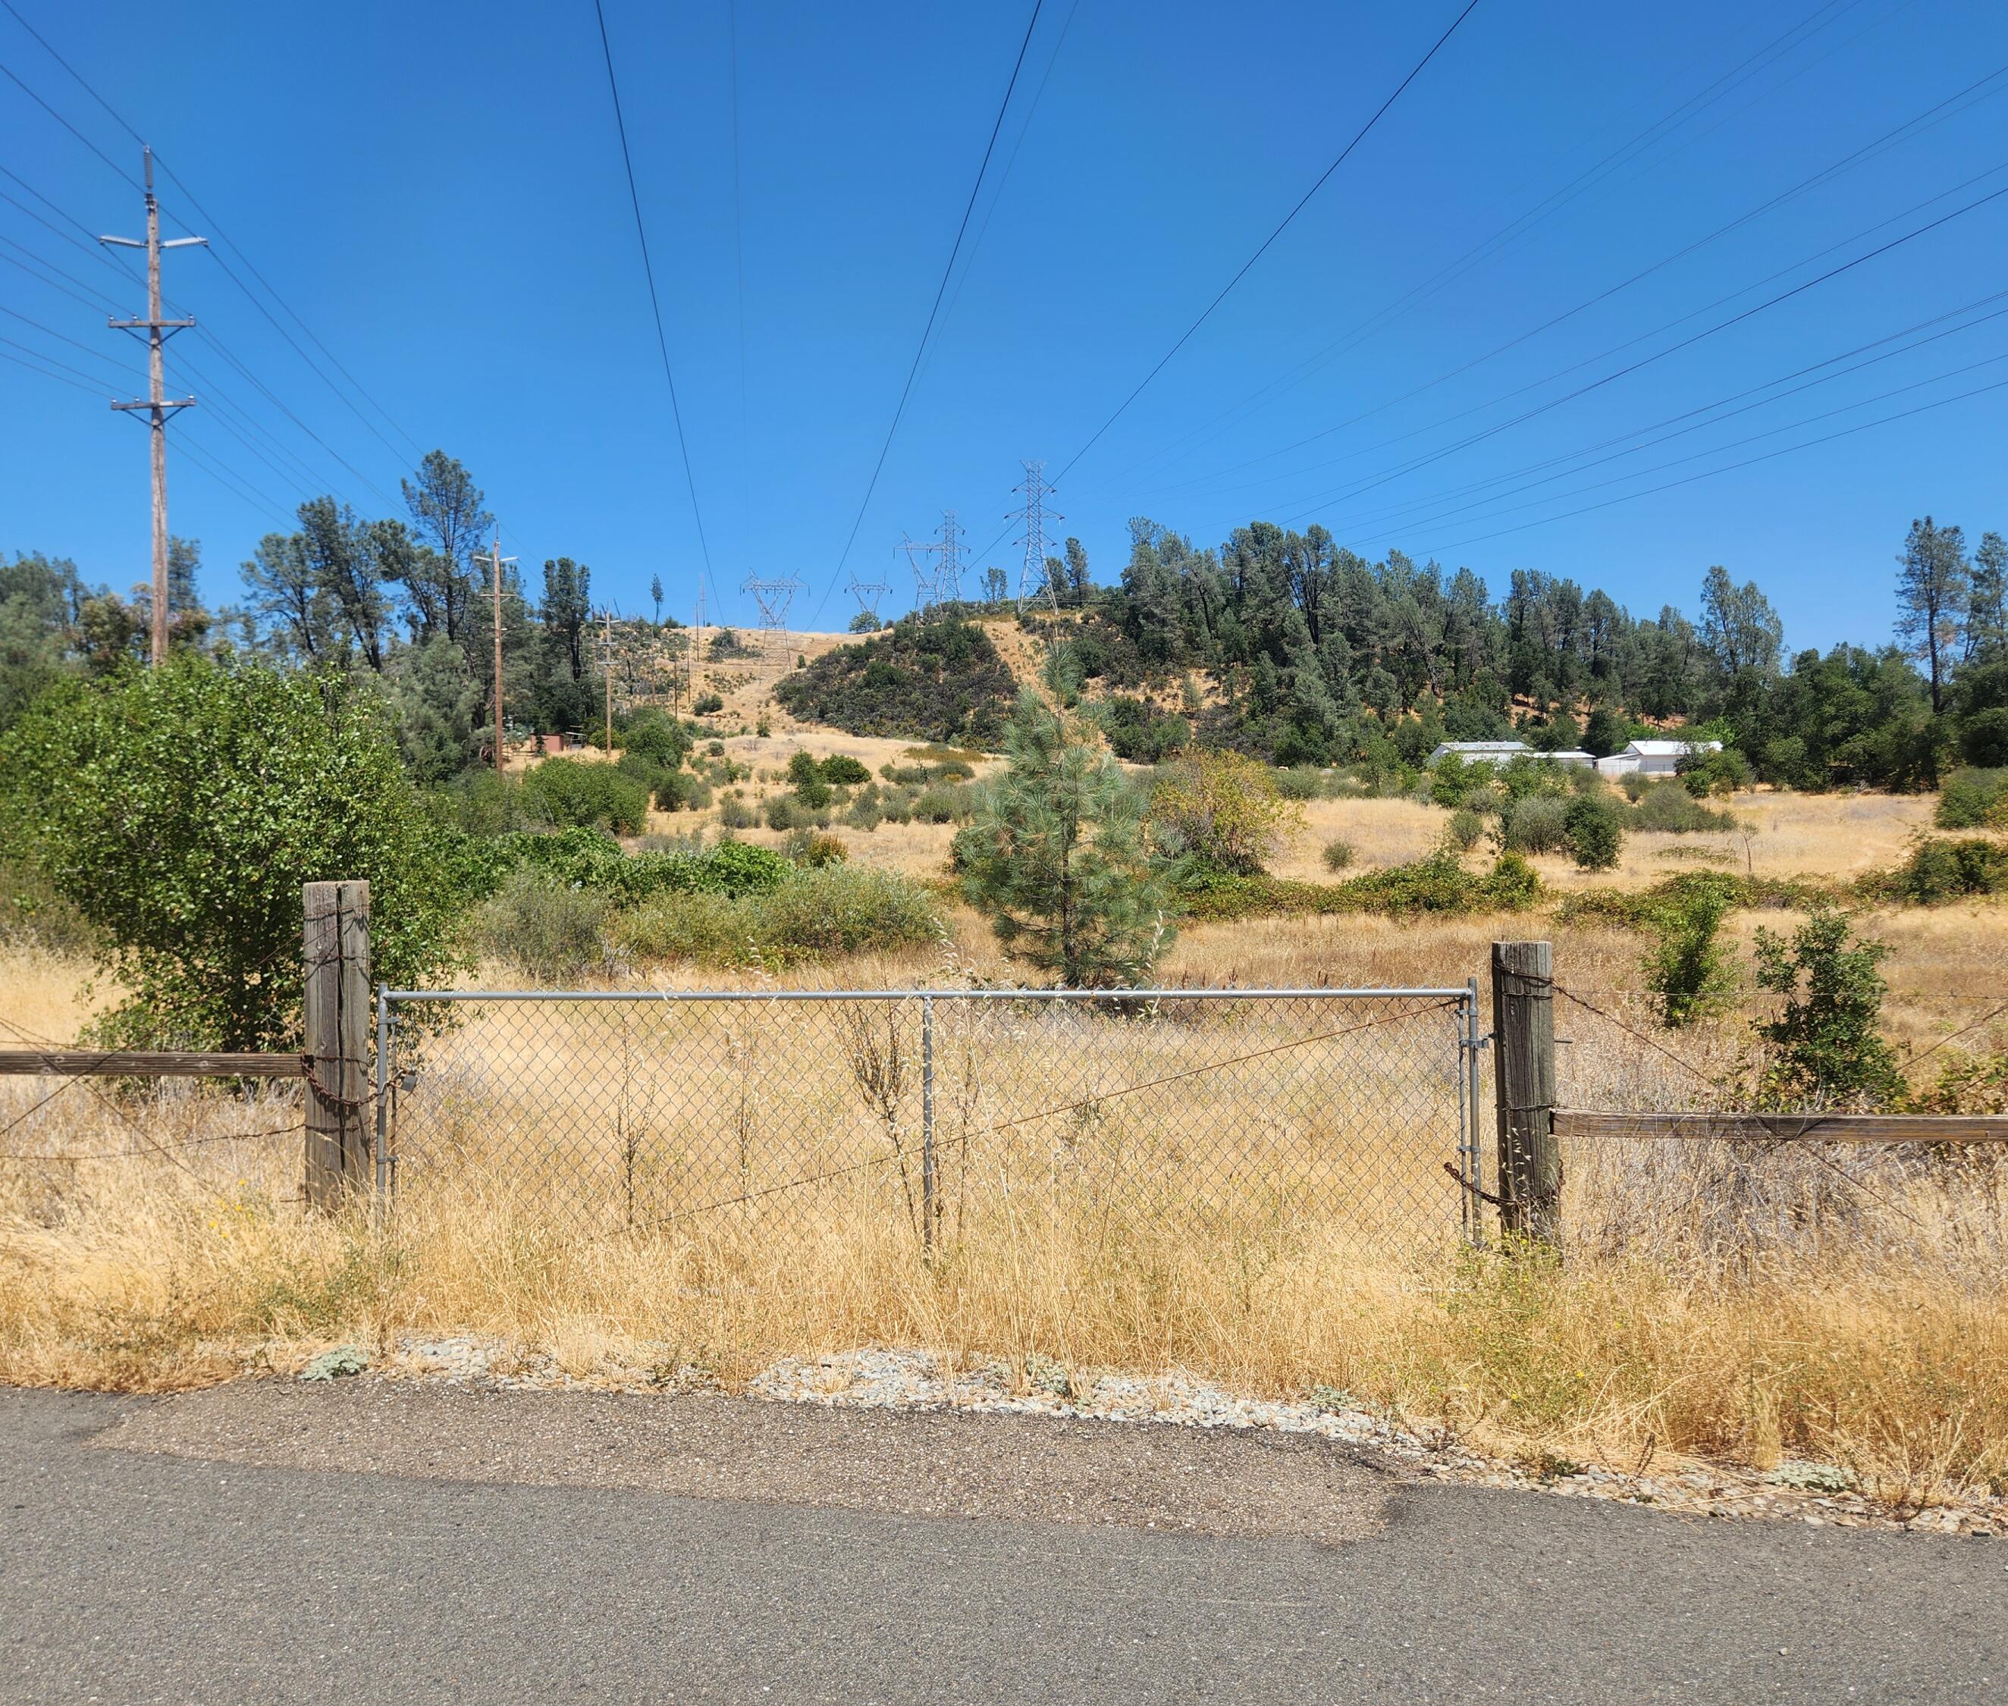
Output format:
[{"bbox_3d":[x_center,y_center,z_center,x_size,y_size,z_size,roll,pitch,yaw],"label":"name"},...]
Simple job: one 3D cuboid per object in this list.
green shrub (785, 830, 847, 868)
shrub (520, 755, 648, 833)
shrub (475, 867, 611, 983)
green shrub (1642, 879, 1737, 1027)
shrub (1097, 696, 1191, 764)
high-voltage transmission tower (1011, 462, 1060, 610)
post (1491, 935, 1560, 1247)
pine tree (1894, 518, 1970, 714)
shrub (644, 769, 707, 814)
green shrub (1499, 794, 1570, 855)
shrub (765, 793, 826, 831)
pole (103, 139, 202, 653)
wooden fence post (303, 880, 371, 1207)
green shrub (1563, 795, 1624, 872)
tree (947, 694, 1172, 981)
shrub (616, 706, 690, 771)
[{"bbox_3d":[-5.458,-0.116,44.000,1.750,1.164,1.600,-1,1,0],"label":"green shrub"},{"bbox_3d":[-15.539,-2.107,56.000,4.400,2.963,4.000,-1,1,0],"label":"shrub"},{"bbox_3d":[-4.668,0.729,15.300,1.348,1.171,1.400,-1,1,0],"label":"shrub"},{"bbox_3d":[5.991,0.916,13.200,0.780,1.350,0.720,-1,1,0],"label":"green shrub"},{"bbox_3d":[11.611,-10.141,125.000,7.724,5.684,7.000,-1,1,0],"label":"shrub"},{"bbox_3d":[6.790,-68.871,330.000,12.368,33.240,8.500,-1,1,0],"label":"high-voltage transmission tower"},{"bbox_3d":[2.053,1.018,5.950,0.190,1.329,0.185,0,1,6],"label":"post"},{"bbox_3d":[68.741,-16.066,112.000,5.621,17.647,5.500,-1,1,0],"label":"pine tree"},{"bbox_3d":[-12.548,-2.387,58.000,2.374,1.696,2.100,-1,1,0],"label":"shrub"},{"bbox_3d":[15.443,-0.828,44.000,2.056,1.799,1.900,-1,1,0],"label":"green shrub"},{"bbox_3d":[-8.013,-1.534,58.000,2.200,1.500,2.000,-1,1,0],"label":"shrub"},{"bbox_3d":[-25.212,-11.164,45.000,2.850,19.735,0.450,0,1,10],"label":"pole"},{"bbox_3d":[-2.627,0.822,5.950,0.215,1.413,0.195,-1,1,-10],"label":"wooden fence post"},{"bbox_3d":[14.811,-0.491,38.000,1.510,1.910,1.500,-1,1,0],"label":"green shrub"},{"bbox_3d":[0.689,-0.267,17.500,2.500,3.724,2.500,-1,1,0],"label":"tree"},{"bbox_3d":[-26.008,-8.494,112.000,5.492,4.707,5.300,-1,1,0],"label":"shrub"}]

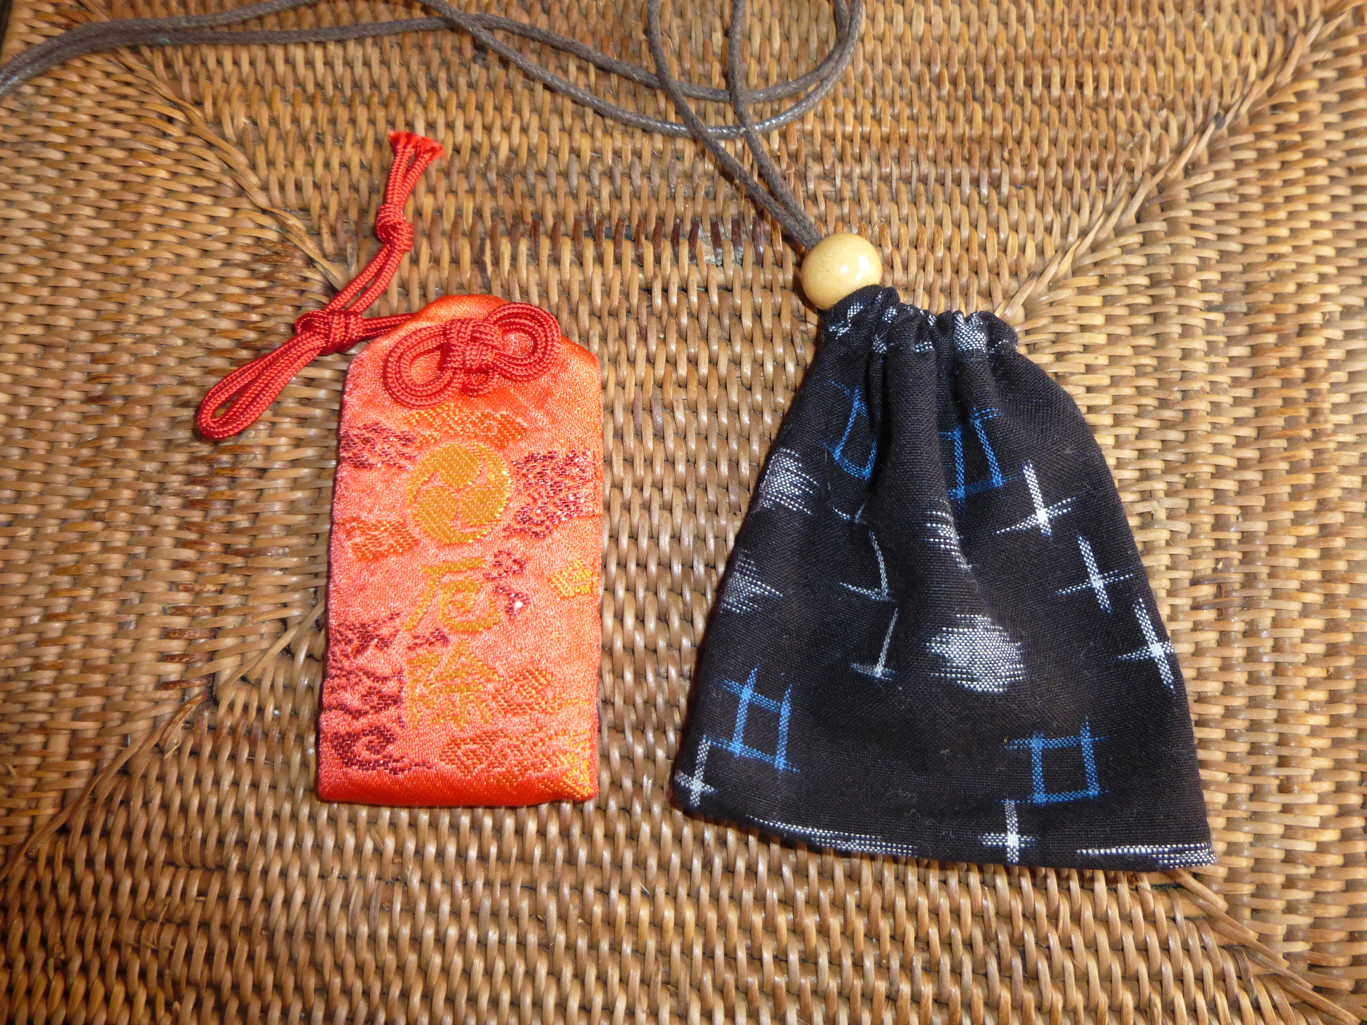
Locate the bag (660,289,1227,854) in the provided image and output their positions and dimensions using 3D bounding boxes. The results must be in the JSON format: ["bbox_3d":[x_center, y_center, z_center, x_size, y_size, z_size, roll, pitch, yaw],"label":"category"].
[{"bbox_3d":[0.044,0.008,0.164,0.087,0.013,0.096,3,79,1],"label":"bag"}]

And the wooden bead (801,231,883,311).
[{"bbox_3d":[0.028,-0.042,0.173,0.014,0.014,0.014,0,78,0],"label":"wooden bead"}]

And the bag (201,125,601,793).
[{"bbox_3d":[-0.050,-0.012,0.170,0.071,0.009,0.122,0,78,0],"label":"bag"}]

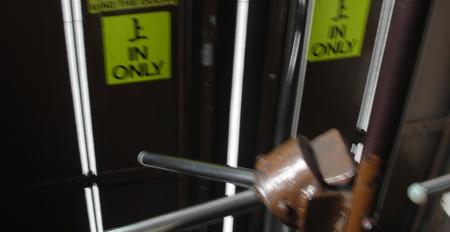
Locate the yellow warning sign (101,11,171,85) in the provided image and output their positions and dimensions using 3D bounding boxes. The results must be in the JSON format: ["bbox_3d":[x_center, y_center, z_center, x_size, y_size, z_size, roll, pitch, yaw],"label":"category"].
[{"bbox_3d":[-0.173,-0.134,1.217,0.133,0.154,0.006,-8,37,-15],"label":"yellow warning sign"}]

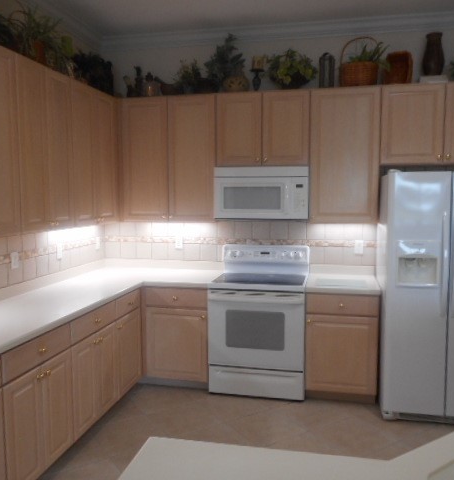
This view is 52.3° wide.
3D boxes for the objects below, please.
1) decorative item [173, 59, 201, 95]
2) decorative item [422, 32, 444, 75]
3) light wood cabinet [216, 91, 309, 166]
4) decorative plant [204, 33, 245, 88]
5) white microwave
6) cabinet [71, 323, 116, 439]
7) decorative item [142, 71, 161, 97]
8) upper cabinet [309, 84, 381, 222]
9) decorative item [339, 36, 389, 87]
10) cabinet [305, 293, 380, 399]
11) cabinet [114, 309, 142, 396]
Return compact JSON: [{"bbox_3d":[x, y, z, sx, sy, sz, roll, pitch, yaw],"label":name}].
[{"bbox_3d":[-0.339,-1.384,3.979,0.245,0.342,0.220,1,6,12],"label":"decorative item"},{"bbox_3d":[1.583,-1.429,3.561,0.159,0.327,0.160,1,6,12],"label":"decorative item"},{"bbox_3d":[0.320,-0.909,3.916,0.762,0.587,0.323,1,4,11],"label":"light wood cabinet"},{"bbox_3d":[-0.006,-1.478,3.913,0.345,0.526,0.260,1,4,11],"label":"decorative plant"},{"bbox_3d":[0.311,-0.393,3.911,0.762,0.424,0.407,1,4,11],"label":"white microwave"},{"bbox_3d":[-1.135,0.879,3.062,0.597,0.578,0.598,1,4,11],"label":"cabinet"},{"bbox_3d":[-0.663,-1.341,4.053,0.180,0.244,0.180,1,6,12],"label":"decorative item"},{"bbox_3d":[0.960,-0.673,3.801,0.539,1.051,0.325,1,6,12],"label":"upper cabinet"},{"bbox_3d":[1.092,-1.393,3.681,0.376,0.404,0.285,1,6,12],"label":"decorative item"},{"bbox_3d":[0.917,0.770,3.757,0.522,0.790,0.627,1,4,11],"label":"cabinet"},{"bbox_3d":[-1.013,0.846,3.633,0.537,0.610,0.435,1,6,12],"label":"cabinet"}]

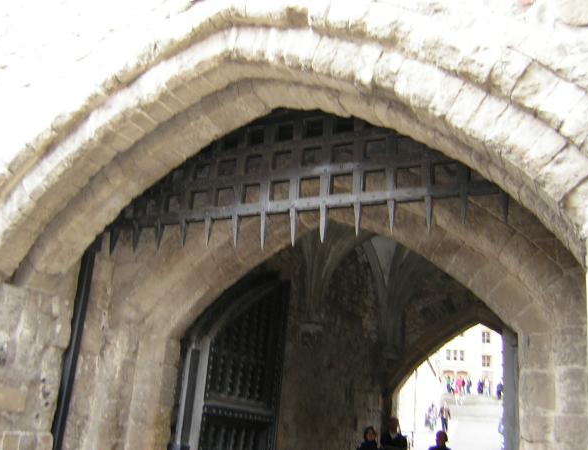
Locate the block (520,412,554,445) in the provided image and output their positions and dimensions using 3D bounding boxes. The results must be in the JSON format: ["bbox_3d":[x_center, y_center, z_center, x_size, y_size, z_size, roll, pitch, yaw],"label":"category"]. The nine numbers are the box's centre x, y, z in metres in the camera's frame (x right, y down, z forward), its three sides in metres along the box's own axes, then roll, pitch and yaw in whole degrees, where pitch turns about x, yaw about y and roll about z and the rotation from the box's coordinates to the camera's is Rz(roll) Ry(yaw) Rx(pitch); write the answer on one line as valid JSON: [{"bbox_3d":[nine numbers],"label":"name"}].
[{"bbox_3d":[2.001,1.657,5.088,0.255,0.250,0.270,-4,-17,27],"label":"block"}]

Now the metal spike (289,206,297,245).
[{"bbox_3d":[-0.015,0.015,6.048,0.061,0.391,0.061,-5,-17,26],"label":"metal spike"}]

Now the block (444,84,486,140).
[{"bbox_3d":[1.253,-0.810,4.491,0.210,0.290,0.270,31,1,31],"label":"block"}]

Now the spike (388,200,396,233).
[{"bbox_3d":[0.891,-0.077,5.643,0.055,0.291,0.065,-4,-17,27],"label":"spike"}]

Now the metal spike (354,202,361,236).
[{"bbox_3d":[0.590,-0.051,5.793,0.052,0.318,0.060,-4,-17,27],"label":"metal spike"}]

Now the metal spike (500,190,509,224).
[{"bbox_3d":[1.757,-0.146,5.209,0.060,0.287,0.065,-4,-17,27],"label":"metal spike"}]

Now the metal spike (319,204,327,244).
[{"bbox_3d":[0.272,-0.014,5.949,0.058,0.366,0.068,-4,-17,27],"label":"metal spike"}]

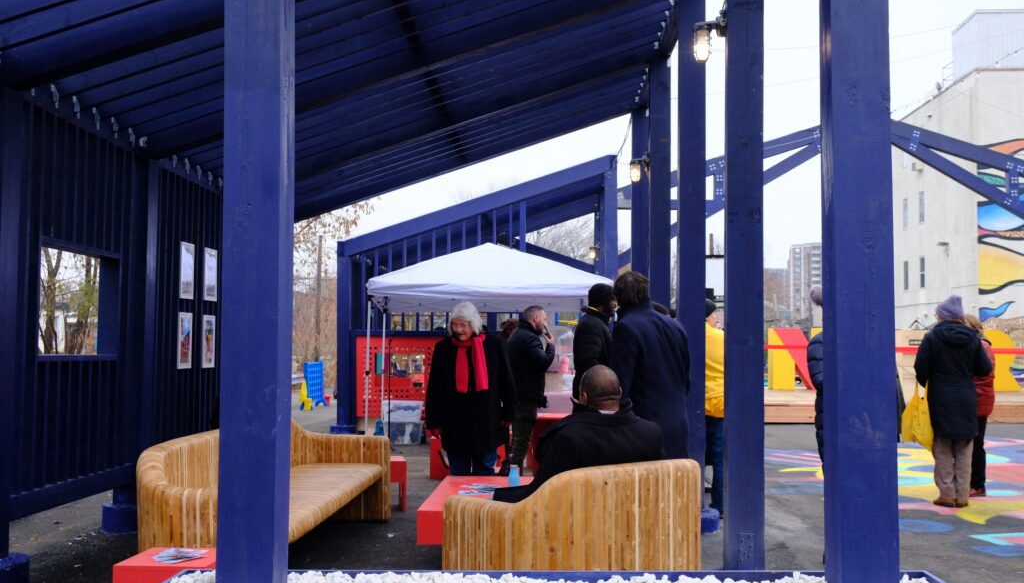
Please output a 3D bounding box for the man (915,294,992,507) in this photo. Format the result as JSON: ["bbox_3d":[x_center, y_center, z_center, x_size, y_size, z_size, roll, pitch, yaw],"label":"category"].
[{"bbox_3d":[3.640,0.901,8.220,0.630,1.730,0.400,2,-4,-20],"label":"man"}]

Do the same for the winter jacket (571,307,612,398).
[{"bbox_3d":[0.630,0.520,7.600,0.380,0.775,0.540,2,-4,-30],"label":"winter jacket"}]

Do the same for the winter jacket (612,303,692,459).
[{"bbox_3d":[0.890,0.592,6.300,0.550,1.080,0.360,2,-4,-22],"label":"winter jacket"}]

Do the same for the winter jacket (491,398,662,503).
[{"bbox_3d":[0.321,0.846,4.870,0.800,0.630,0.550,1,-3,-7],"label":"winter jacket"}]

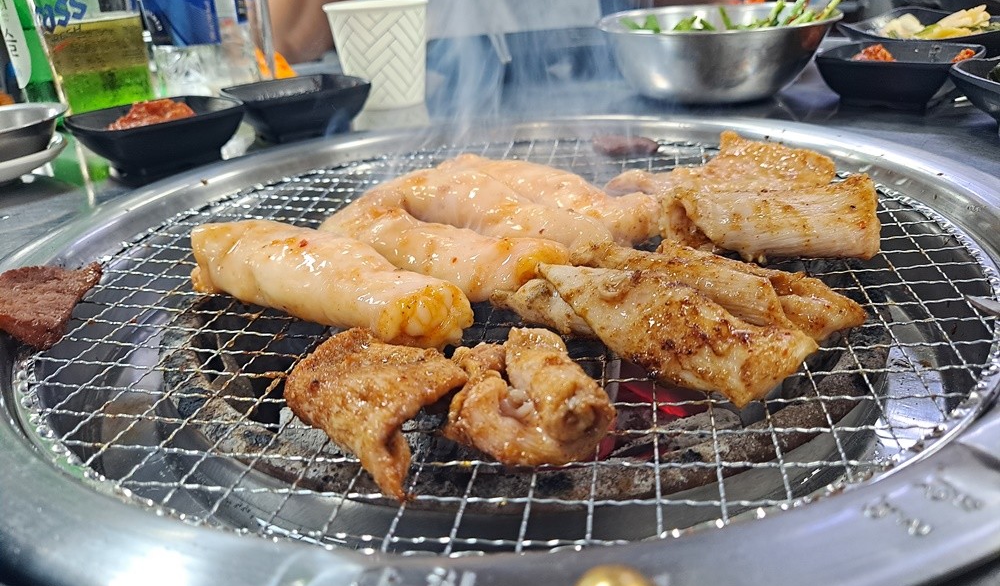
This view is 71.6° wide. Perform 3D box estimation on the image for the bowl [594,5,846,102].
[{"bbox_3d":[0.147,-0.166,0.481,0.166,0.049,0.166,4,27,16],"label":"bowl"}]

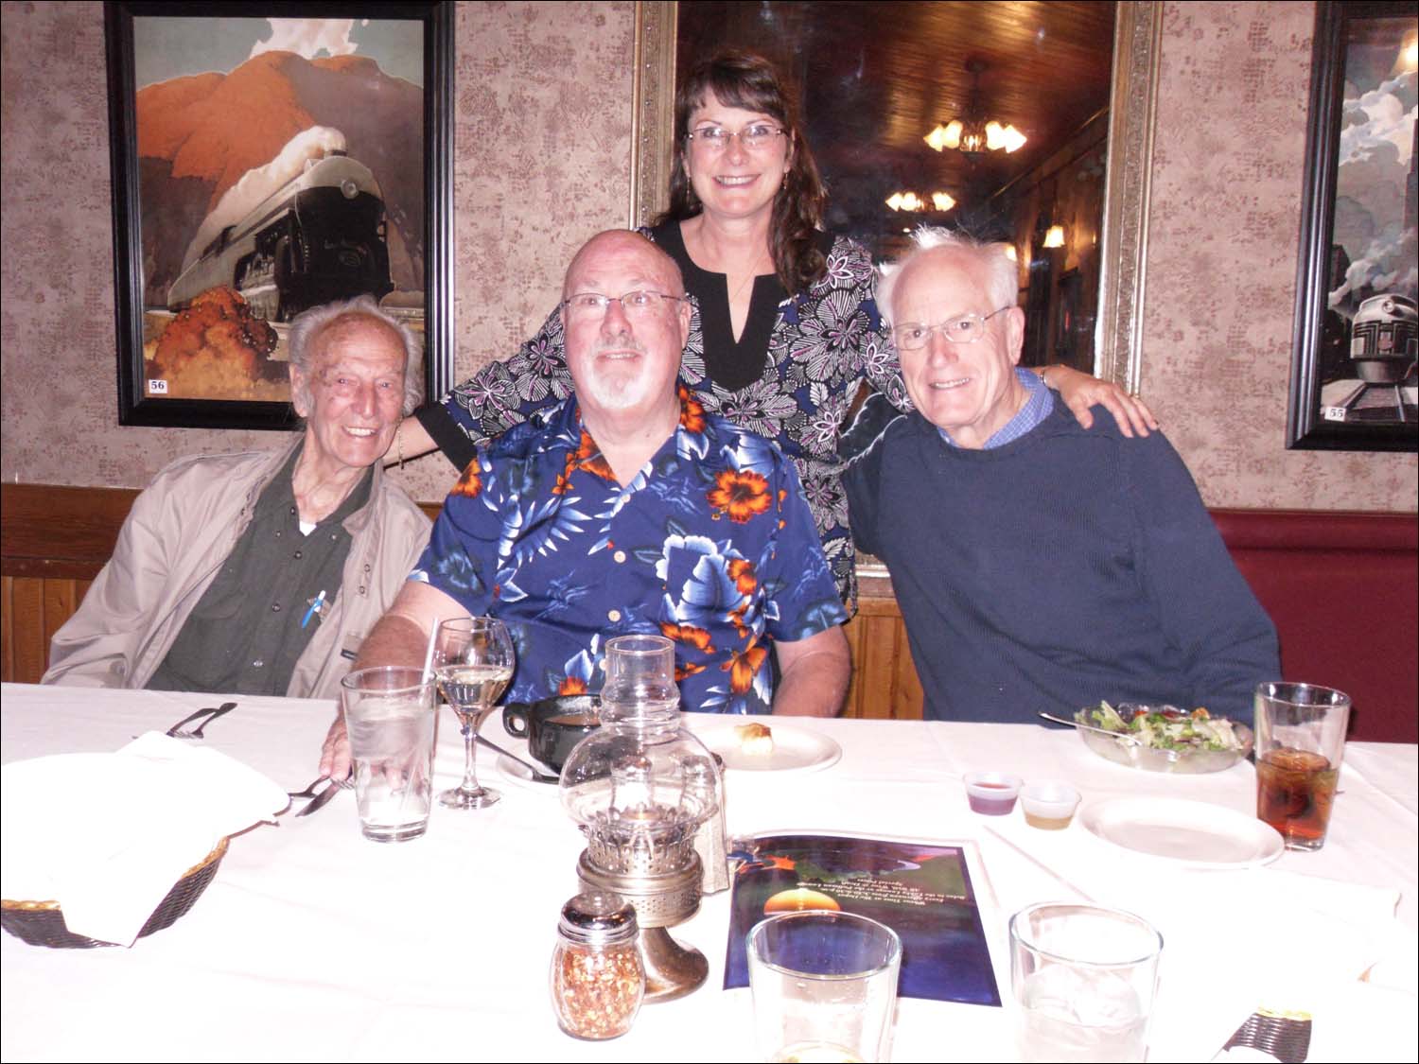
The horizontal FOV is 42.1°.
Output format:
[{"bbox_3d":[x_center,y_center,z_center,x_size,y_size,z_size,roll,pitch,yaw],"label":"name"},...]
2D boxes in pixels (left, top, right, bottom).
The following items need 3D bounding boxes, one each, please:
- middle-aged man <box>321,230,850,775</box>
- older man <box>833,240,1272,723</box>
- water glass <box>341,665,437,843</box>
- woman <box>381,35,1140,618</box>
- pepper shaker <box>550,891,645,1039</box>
[{"bbox_3d":[-0.120,0.267,2.381,0.660,1.300,0.760,1,11,-3],"label":"middle-aged man"},{"bbox_3d":[0.440,0.278,2.403,0.600,1.300,0.740,4,11,13],"label":"older man"},{"bbox_3d":[-0.298,0.211,1.736,0.088,0.149,0.088,2,11,0],"label":"water glass"},{"bbox_3d":[0.054,0.083,2.703,1.060,1.550,0.400,2,11,4],"label":"woman"},{"bbox_3d":[-0.082,0.314,1.348,0.070,0.103,0.070,2,11,0],"label":"pepper shaker"}]

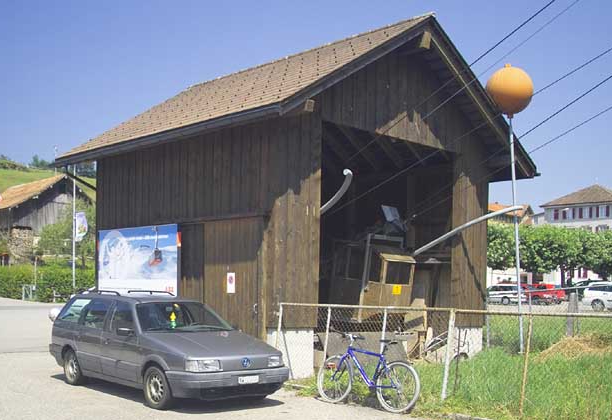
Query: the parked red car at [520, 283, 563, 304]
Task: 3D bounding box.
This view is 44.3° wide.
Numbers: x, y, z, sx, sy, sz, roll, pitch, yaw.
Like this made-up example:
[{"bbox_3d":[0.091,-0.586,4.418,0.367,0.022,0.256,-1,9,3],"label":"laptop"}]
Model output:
[{"bbox_3d":[15.600,5.600,50.000,4.100,1.420,1.660,-1,-4,30],"label":"parked red car"}]

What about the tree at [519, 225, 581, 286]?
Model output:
[{"bbox_3d":[17.550,3.700,54.000,4.400,5.300,4.200,0,-4,18],"label":"tree"}]

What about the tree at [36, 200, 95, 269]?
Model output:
[{"bbox_3d":[-13.900,1.500,46.000,4.100,4.500,4.100,2,-4,-17],"label":"tree"}]

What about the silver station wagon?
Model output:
[{"bbox_3d":[-2.340,2.100,11.910,1.710,1.490,4.570,5,-6,-42],"label":"silver station wagon"}]

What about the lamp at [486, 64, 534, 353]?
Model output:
[{"bbox_3d":[4.450,-0.020,16.100,0.980,6.150,0.980,-3,-3,16],"label":"lamp"}]

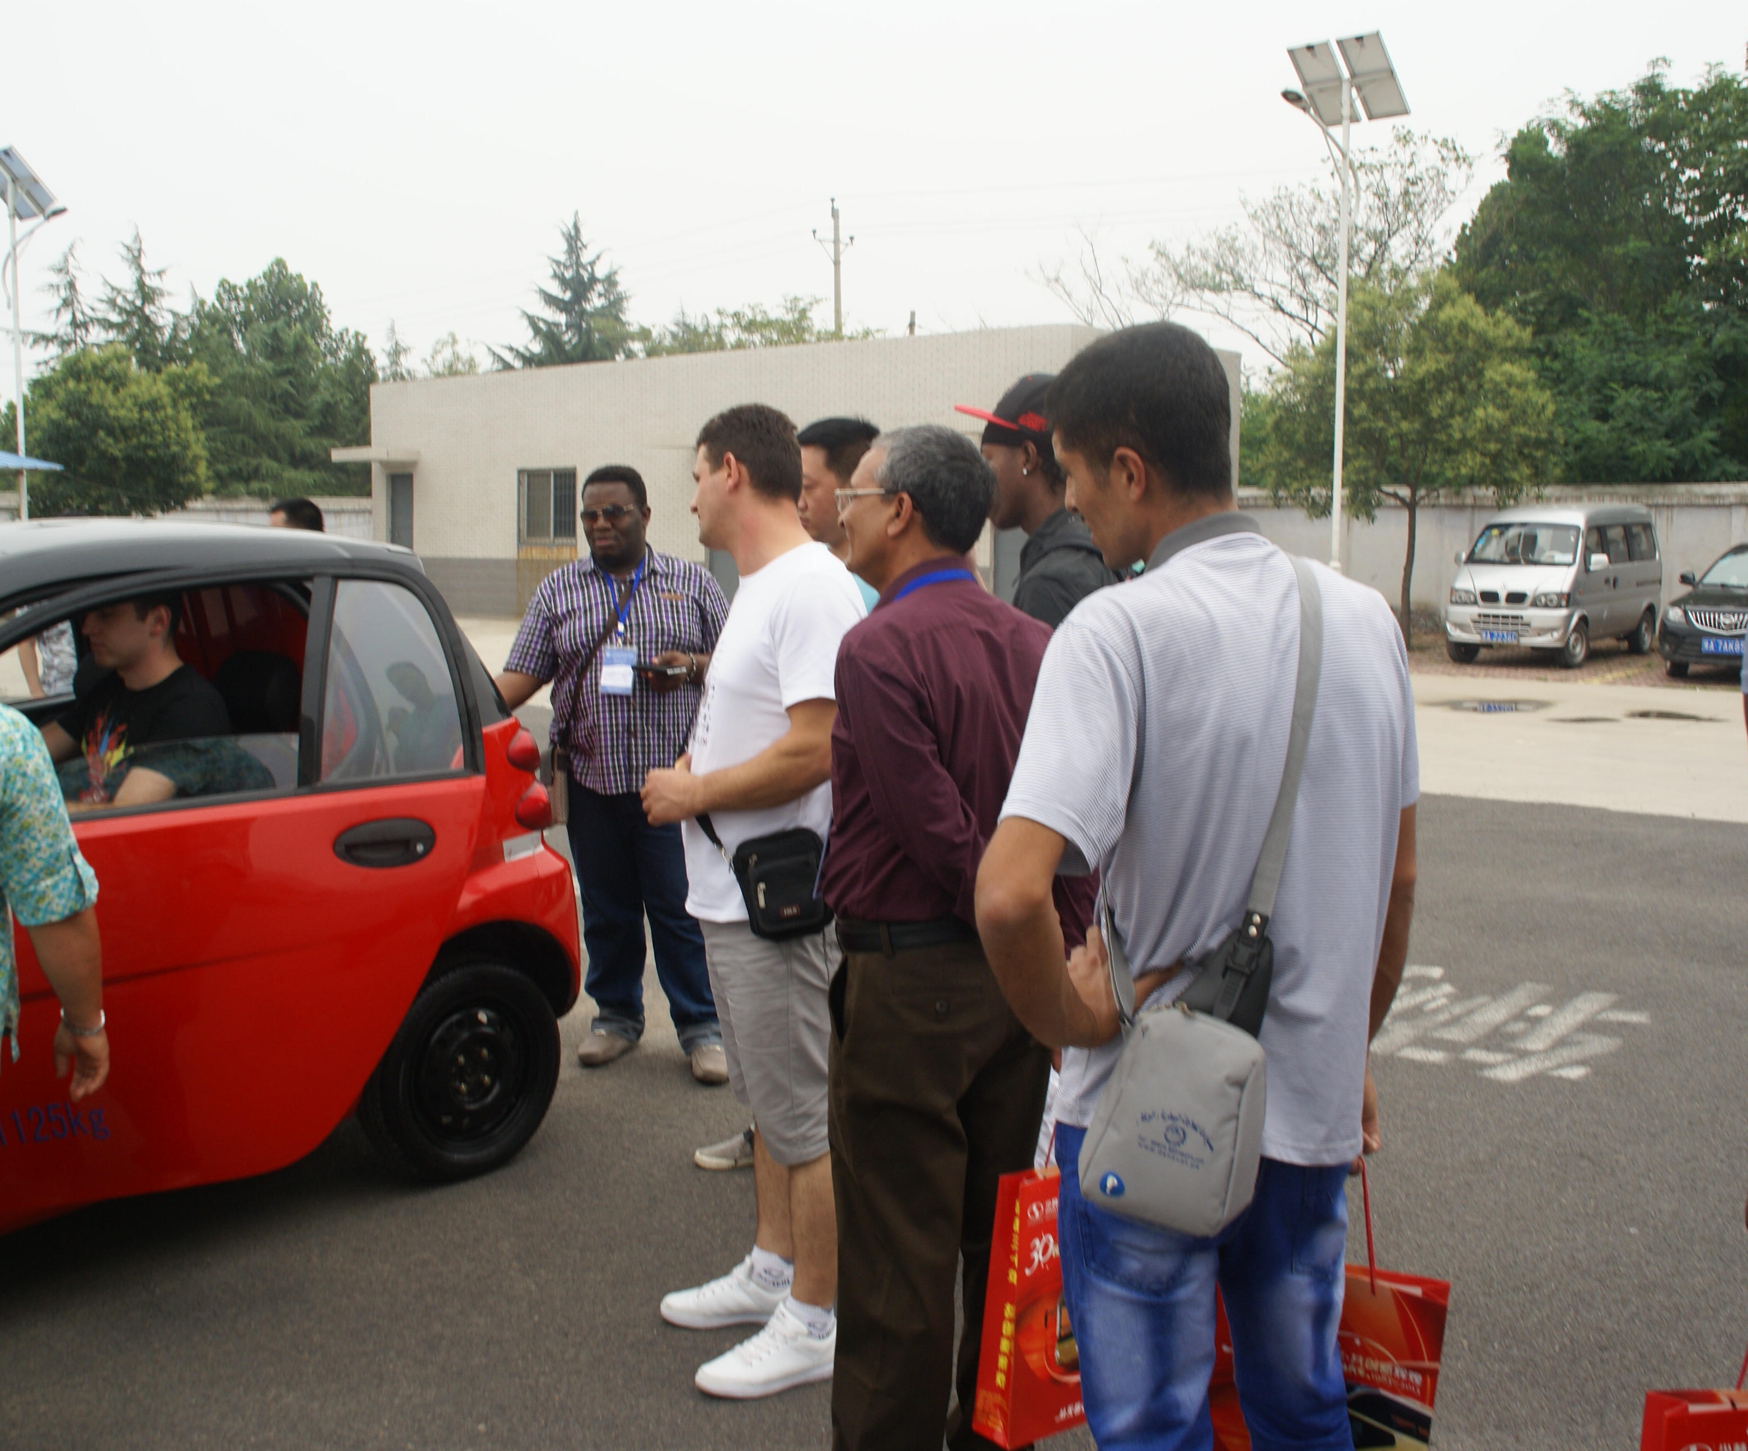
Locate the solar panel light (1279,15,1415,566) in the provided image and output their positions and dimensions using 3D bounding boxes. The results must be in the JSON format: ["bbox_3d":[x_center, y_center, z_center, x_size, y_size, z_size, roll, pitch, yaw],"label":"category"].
[{"bbox_3d":[5.023,-4.190,18.521,1.150,7.150,2.250,5,8,38],"label":"solar panel light"}]

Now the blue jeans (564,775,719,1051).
[{"bbox_3d":[-0.667,0.512,4.696,0.470,0.900,0.300,0,6,0],"label":"blue jeans"}]

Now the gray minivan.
[{"bbox_3d":[8.802,-1.840,20.818,1.600,1.920,3.720,6,8,41],"label":"gray minivan"}]

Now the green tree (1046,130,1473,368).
[{"bbox_3d":[7.008,-6.431,29.600,7.400,9.100,7.000,5,8,38],"label":"green tree"}]

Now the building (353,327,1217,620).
[{"bbox_3d":[-2.102,-4.089,29.148,16.072,4.430,5.790,5,8,38],"label":"building"}]

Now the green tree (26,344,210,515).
[{"bbox_3d":[-13.011,-4.114,28.119,2.950,4.800,2.950,-3,7,-25],"label":"green tree"}]

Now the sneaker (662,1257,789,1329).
[{"bbox_3d":[-0.279,1.074,3.093,0.285,0.120,0.105,-1,7,-10],"label":"sneaker"}]

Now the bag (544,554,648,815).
[{"bbox_3d":[-0.813,-0.084,4.720,0.300,0.780,0.260,2,7,11],"label":"bag"}]

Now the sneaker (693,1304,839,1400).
[{"bbox_3d":[-0.187,1.099,2.873,0.285,0.120,0.105,-3,7,-25],"label":"sneaker"}]

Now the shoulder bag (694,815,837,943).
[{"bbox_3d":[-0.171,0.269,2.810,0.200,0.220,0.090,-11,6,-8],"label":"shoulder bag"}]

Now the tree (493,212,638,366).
[{"bbox_3d":[-8.931,-9.552,48.615,5.500,11.200,5.500,0,6,0],"label":"tree"}]

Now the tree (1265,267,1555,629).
[{"bbox_3d":[7.451,-3.628,22.278,3.900,5.200,3.900,5,8,38],"label":"tree"}]

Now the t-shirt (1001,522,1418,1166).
[{"bbox_3d":[0.413,0.137,2.000,0.500,0.770,0.310,-2,7,-18],"label":"t-shirt"}]

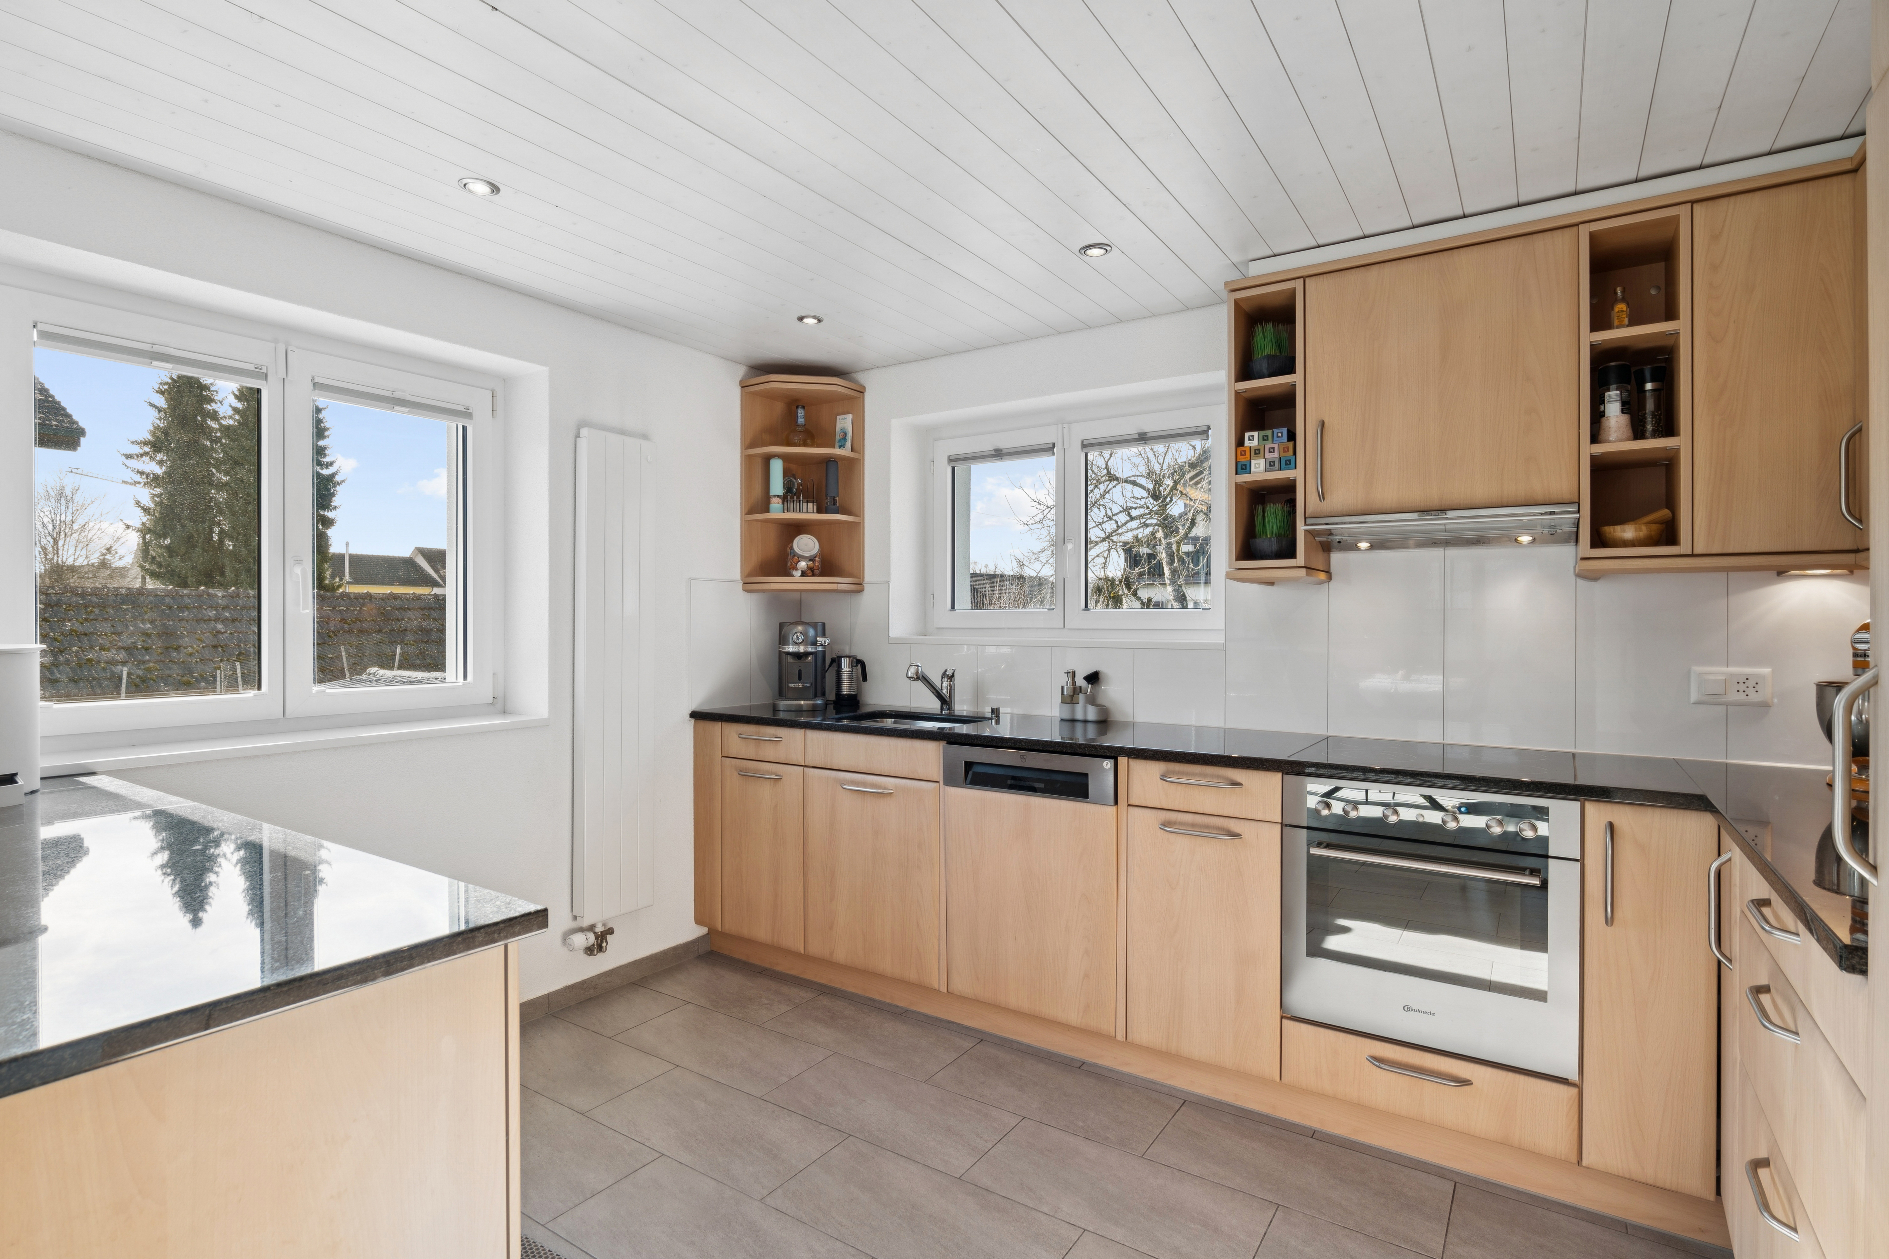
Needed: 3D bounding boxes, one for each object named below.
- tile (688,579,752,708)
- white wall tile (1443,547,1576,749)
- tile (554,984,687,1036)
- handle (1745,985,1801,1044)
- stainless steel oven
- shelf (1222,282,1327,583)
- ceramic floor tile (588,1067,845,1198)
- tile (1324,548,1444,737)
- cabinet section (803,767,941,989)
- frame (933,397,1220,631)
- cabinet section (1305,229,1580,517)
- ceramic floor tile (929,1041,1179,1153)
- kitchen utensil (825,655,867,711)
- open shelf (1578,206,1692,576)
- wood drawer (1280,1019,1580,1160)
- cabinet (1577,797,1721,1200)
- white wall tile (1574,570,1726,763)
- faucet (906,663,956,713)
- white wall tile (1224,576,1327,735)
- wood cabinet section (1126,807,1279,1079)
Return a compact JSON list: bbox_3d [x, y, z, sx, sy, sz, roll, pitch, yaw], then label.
[{"bbox_3d":[-0.856,0.059,3.424,0.010,0.485,0.300,0,0,33],"label":"tile"},{"bbox_3d":[1.492,0.028,2.361,0.294,0.571,0.010,0,0,33],"label":"white wall tile"},{"bbox_3d":[-1.019,1.210,2.832,0.291,0.010,0.298,0,0,33],"label":"tile"},{"bbox_3d":[1.143,0.528,1.241,0.037,0.013,0.207,0,0,35],"label":"handle"},{"bbox_3d":[1.221,0.652,2.241,0.590,0.587,0.550,0,0,33],"label":"stainless steel oven"},{"bbox_3d":[0.945,-0.528,2.502,0.199,0.788,0.358,0,0,33],"label":"shelf"},{"bbox_3d":[-0.558,1.212,2.171,0.603,0.010,0.298,0,0,33],"label":"ceramic floor tile"},{"bbox_3d":[1.245,0.027,2.523,0.297,0.571,0.010,0,0,33],"label":"tile"},{"bbox_3d":[-0.089,0.785,3.114,0.551,0.633,0.570,0,0,33],"label":"cabinet section"},{"bbox_3d":[0.490,-0.388,3.403,1.300,0.840,0.075,0,0,33],"label":"frame"},{"bbox_3d":[1.304,-0.613,2.357,0.592,0.634,0.330,0,0,33],"label":"cabinet section"},{"bbox_3d":[0.283,1.205,2.318,0.600,0.010,0.298,0,0,33],"label":"ceramic floor tile"},{"bbox_3d":[-0.357,0.207,3.370,0.135,0.210,0.098,0,0,0],"label":"kitchen utensil"},{"bbox_3d":[1.635,-0.534,2.137,0.201,0.798,0.325,0,0,33],"label":"open shelf"},{"bbox_3d":[1.215,1.028,2.232,0.595,0.161,0.530,0,0,33],"label":"wood drawer"},{"bbox_3d":[1.566,0.735,2.028,0.216,0.750,0.560,0,0,33],"label":"cabinet"},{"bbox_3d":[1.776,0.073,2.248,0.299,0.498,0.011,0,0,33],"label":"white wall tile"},{"bbox_3d":[-0.048,0.211,3.125,0.052,0.190,0.295,0,0,33],"label":"faucet"},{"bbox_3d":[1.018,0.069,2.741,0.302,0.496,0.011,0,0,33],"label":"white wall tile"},{"bbox_3d":[0.814,0.790,2.521,0.395,0.633,0.570,0,0,33],"label":"wood cabinet section"}]

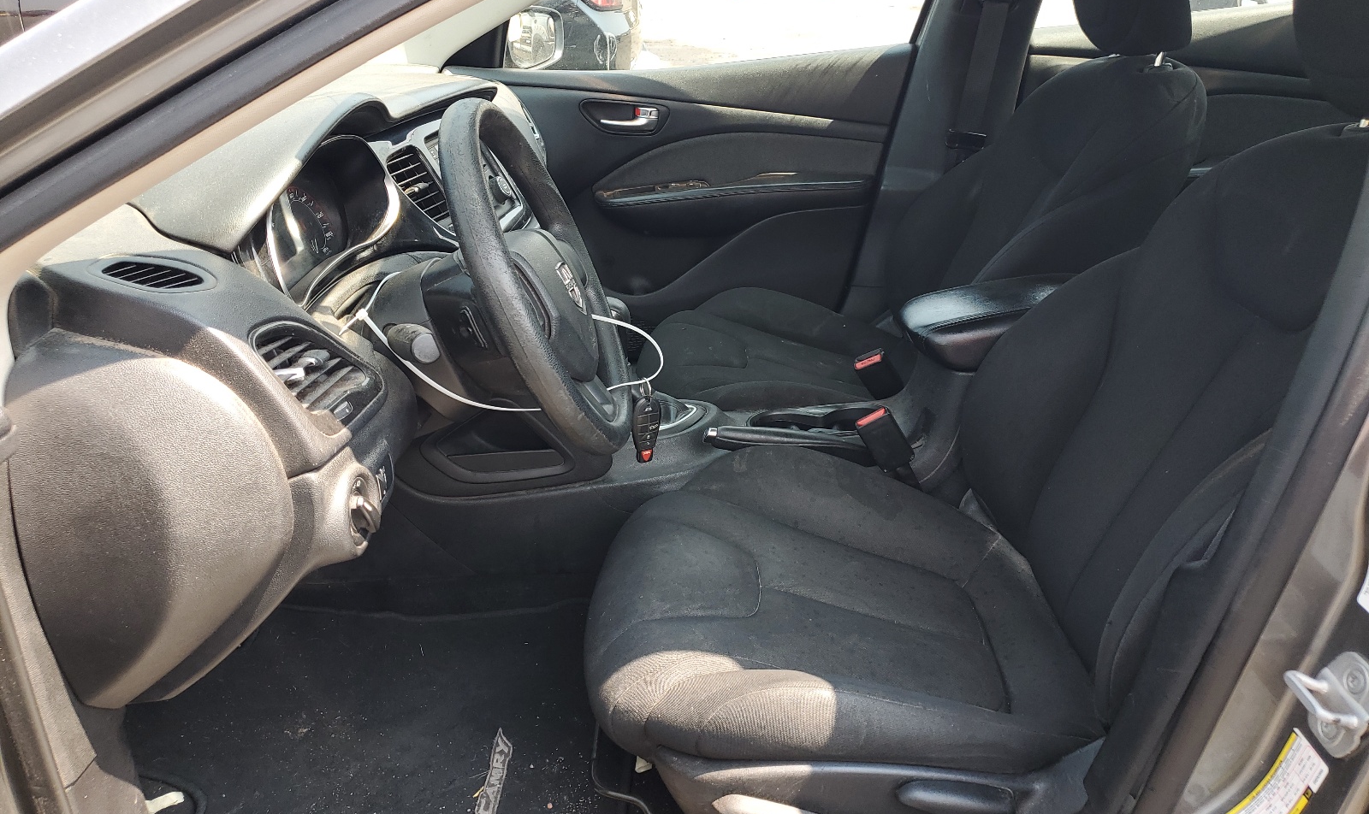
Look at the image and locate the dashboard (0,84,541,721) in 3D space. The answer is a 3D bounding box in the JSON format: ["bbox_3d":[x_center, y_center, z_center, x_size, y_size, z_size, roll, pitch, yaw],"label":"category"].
[{"bbox_3d":[-0.453,-0.223,1.393,0.520,0.435,1.400,0,24,2],"label":"dashboard"}]

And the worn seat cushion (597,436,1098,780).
[{"bbox_3d":[0.137,0.214,1.151,0.505,0.165,0.530,0,24,2],"label":"worn seat cushion"}]

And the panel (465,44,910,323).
[{"bbox_3d":[-0.010,-0.396,2.062,0.920,0.640,0.130,0,24,2],"label":"panel"}]

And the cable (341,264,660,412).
[{"bbox_3d":[-0.165,-0.080,1.048,0.280,0.165,0.230,0,24,2],"label":"cable"}]

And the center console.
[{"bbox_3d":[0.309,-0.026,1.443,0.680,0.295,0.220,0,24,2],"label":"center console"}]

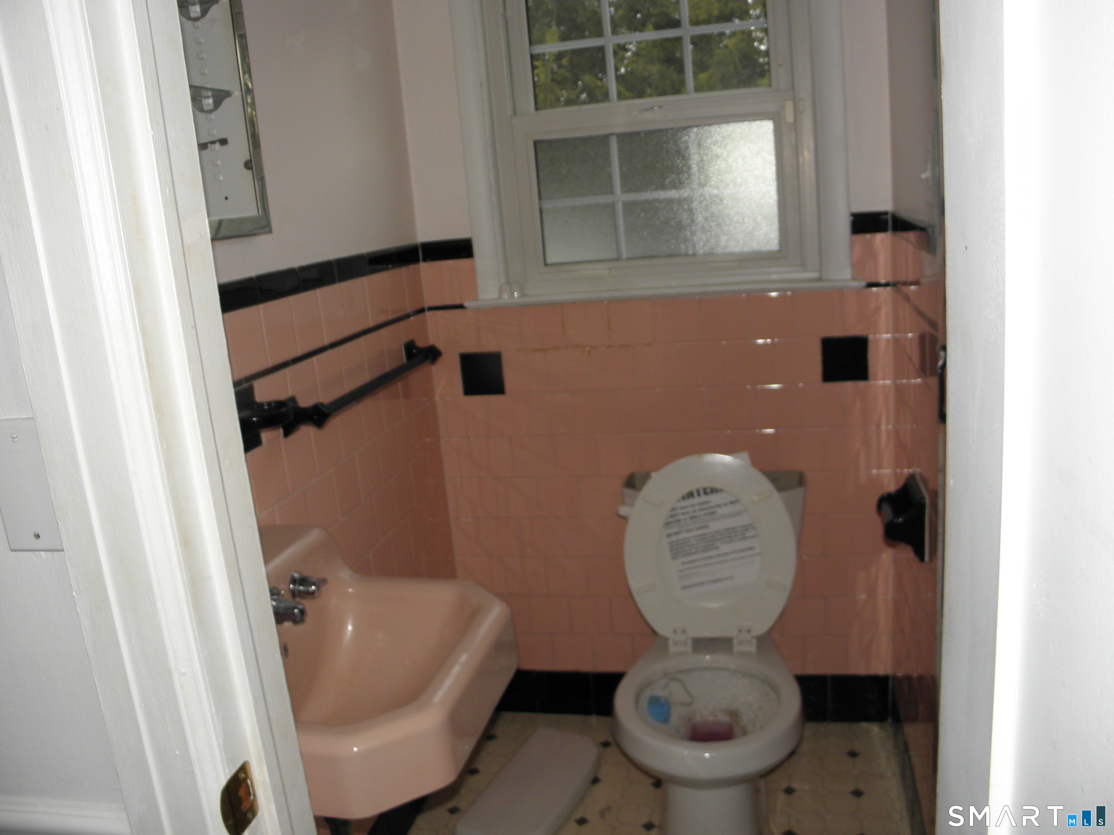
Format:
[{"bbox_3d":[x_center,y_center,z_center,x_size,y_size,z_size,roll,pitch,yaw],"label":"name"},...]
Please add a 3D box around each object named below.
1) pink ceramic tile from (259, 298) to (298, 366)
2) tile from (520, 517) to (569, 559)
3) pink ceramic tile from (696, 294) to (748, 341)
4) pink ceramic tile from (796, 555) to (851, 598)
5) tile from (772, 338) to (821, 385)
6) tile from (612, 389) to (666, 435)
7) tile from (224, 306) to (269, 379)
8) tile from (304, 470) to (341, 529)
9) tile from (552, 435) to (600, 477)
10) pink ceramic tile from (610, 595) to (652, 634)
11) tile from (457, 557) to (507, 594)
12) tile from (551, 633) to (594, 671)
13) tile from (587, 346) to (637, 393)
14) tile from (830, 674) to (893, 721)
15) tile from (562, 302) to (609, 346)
[{"bbox_3d":[-0.490,-0.155,1.575,0.012,0.108,0.108,-2,14,13],"label":"pink ceramic tile"},{"bbox_3d":[-0.039,0.312,2.356,0.108,0.108,0.009,-2,14,13],"label":"tile"},{"bbox_3d":[0.394,-0.235,2.121,0.108,0.108,0.009,-2,14,13],"label":"pink ceramic tile"},{"bbox_3d":[0.665,0.393,2.225,0.108,0.108,0.009,-2,14,13],"label":"pink ceramic tile"},{"bbox_3d":[0.564,-0.135,2.110,0.108,0.108,0.009,-2,14,13],"label":"tile"},{"bbox_3d":[0.200,-0.017,2.220,0.108,0.108,0.012,-2,14,13],"label":"tile"},{"bbox_3d":[-0.505,-0.122,1.462,0.010,0.105,0.107,-2,14,13],"label":"tile"},{"bbox_3d":[-0.443,0.165,1.693,0.010,0.107,0.107,-2,14,13],"label":"tile"},{"bbox_3d":[0.049,0.096,2.281,0.108,0.108,0.009,-2,14,13],"label":"tile"},{"bbox_3d":[0.194,0.515,2.360,0.108,0.108,0.012,-2,14,13],"label":"pink ceramic tile"},{"bbox_3d":[-0.199,0.423,2.407,0.108,0.108,0.009,-2,14,12],"label":"tile"},{"bbox_3d":[0.044,0.628,2.411,0.108,0.108,0.009,-2,14,12],"label":"tile"},{"bbox_3d":[0.137,-0.121,2.206,0.108,0.108,0.012,-2,14,13],"label":"tile"},{"bbox_3d":[0.765,0.709,2.282,0.146,0.132,0.011,-2,14,12],"label":"tile"},{"bbox_3d":[0.070,-0.226,2.174,0.108,0.108,0.009,-2,14,12],"label":"tile"}]

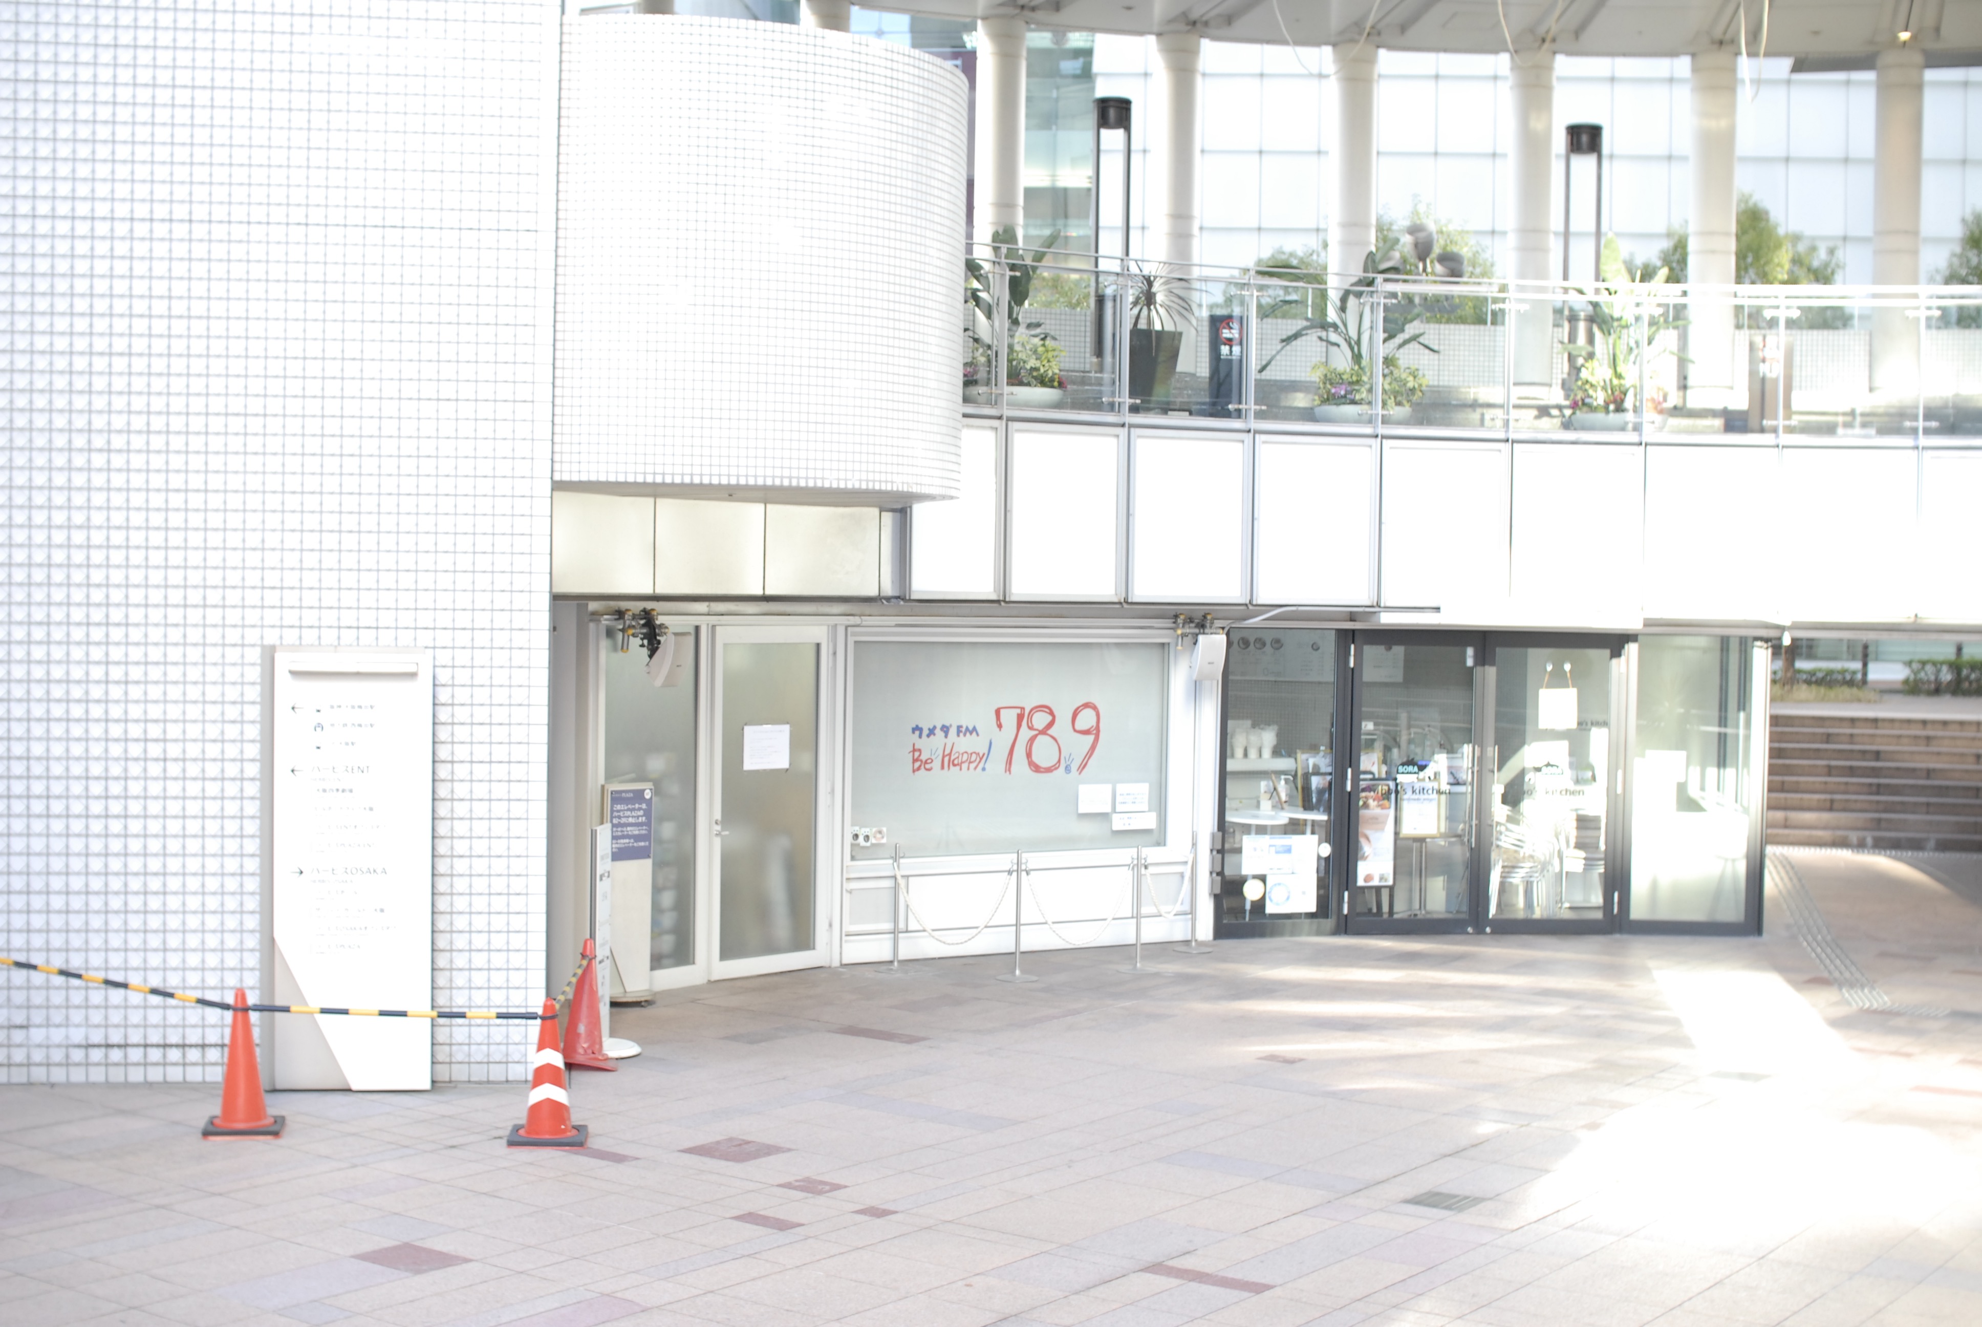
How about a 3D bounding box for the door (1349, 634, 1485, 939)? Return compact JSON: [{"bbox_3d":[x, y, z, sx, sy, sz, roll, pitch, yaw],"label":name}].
[{"bbox_3d":[3.266,0.930,19.118,1.077,2.314,0.070,1,2,-6],"label":"door"}]

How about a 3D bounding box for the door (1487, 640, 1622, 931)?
[{"bbox_3d":[4.371,0.945,19.239,1.084,2.310,0.070,1,2,-6],"label":"door"}]

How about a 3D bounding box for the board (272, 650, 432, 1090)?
[{"bbox_3d":[-3.286,1.060,12.823,0.808,2.278,0.160,1,2,-5],"label":"board"}]

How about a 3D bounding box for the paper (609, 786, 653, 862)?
[{"bbox_3d":[-2.266,1.016,15.643,0.303,0.448,0.010,-1,3,-42],"label":"paper"}]

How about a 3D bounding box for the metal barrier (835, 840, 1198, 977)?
[{"bbox_3d":[0.565,1.682,17.295,2.660,0.860,0.922,0,2,-26],"label":"metal barrier"}]

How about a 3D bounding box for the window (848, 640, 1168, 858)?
[{"bbox_3d":[0.172,0.617,17.795,2.586,1.530,0.080,0,2,-28],"label":"window"}]

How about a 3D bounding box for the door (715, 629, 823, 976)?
[{"bbox_3d":[-1.506,0.936,16.908,0.913,2.366,0.060,-1,3,-45],"label":"door"}]

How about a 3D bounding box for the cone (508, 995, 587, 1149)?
[{"bbox_3d":[-2.117,1.940,11.850,0.385,0.685,0.385,1,2,-9],"label":"cone"}]

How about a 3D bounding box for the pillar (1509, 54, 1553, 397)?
[{"bbox_3d":[5.197,-4.278,23.865,0.430,3.243,0.430,1,2,-2],"label":"pillar"}]

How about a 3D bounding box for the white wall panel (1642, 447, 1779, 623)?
[{"bbox_3d":[5.474,-0.978,18.866,0.976,1.324,0.060,1,2,7],"label":"white wall panel"}]

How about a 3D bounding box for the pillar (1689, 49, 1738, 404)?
[{"bbox_3d":[6.921,-4.176,23.772,0.450,3.360,0.450,1,2,0],"label":"pillar"}]

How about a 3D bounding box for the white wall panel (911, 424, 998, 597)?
[{"bbox_3d":[-0.242,-1.029,16.757,0.728,1.179,0.070,0,2,-34],"label":"white wall panel"}]

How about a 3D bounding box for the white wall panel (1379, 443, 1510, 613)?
[{"bbox_3d":[3.352,-1.009,18.277,1.015,1.253,0.070,1,2,-11],"label":"white wall panel"}]

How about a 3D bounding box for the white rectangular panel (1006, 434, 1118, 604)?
[{"bbox_3d":[0.524,-1.051,17.703,0.883,1.186,0.060,0,2,-33],"label":"white rectangular panel"}]

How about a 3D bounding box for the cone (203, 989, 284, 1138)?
[{"bbox_3d":[-3.572,1.893,11.850,0.385,0.685,0.385,1,2,-11],"label":"cone"}]

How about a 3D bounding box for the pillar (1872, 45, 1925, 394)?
[{"bbox_3d":[8.555,-4.172,23.371,0.450,3.300,0.450,1,2,0],"label":"pillar"}]

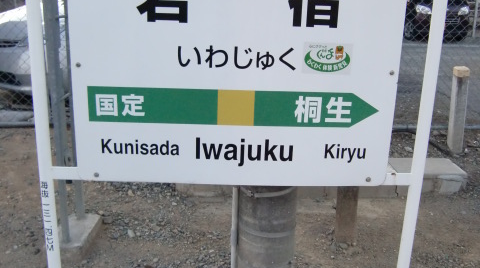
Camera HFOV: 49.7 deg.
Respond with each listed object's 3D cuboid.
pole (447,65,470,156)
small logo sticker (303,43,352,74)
[{"bbox_3d":[1.902,-0.200,4.511,0.104,0.735,0.104,-1,16,1],"label":"pole"},{"bbox_3d":[0.322,-0.275,1.895,0.175,0.112,0.010,1,16,-2],"label":"small logo sticker"}]

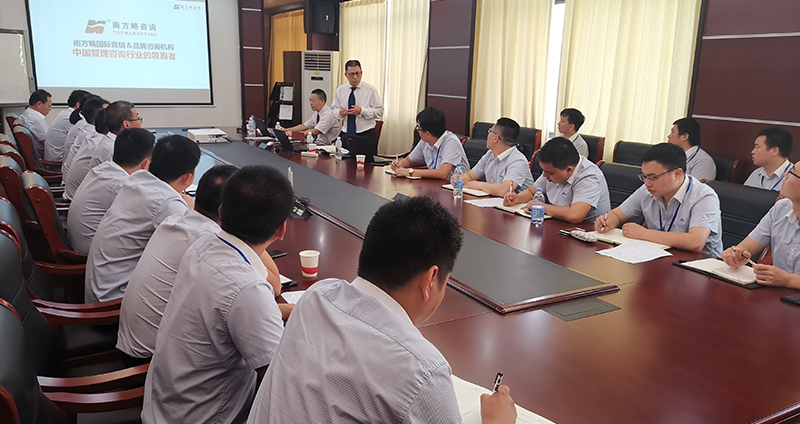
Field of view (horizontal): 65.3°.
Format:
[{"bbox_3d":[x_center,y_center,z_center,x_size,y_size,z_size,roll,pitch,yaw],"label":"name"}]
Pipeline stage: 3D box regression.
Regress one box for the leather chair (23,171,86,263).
[{"bbox_3d":[-1.472,0.297,3.151,0.660,1.030,0.630,-6,14,-30],"label":"leather chair"}]

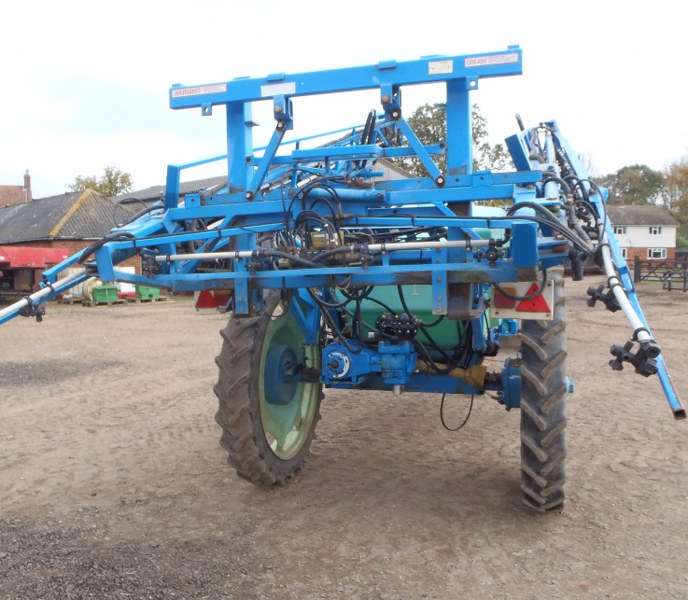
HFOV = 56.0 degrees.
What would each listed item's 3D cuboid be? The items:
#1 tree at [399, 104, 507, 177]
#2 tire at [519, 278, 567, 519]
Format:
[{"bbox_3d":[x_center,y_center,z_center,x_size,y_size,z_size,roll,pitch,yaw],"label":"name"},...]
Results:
[{"bbox_3d":[9.047,-9.528,54.457,10.200,14.400,9.800,0,4,0],"label":"tree"},{"bbox_3d":[1.300,0.564,4.194,0.245,1.550,1.550,1,4,17],"label":"tire"}]

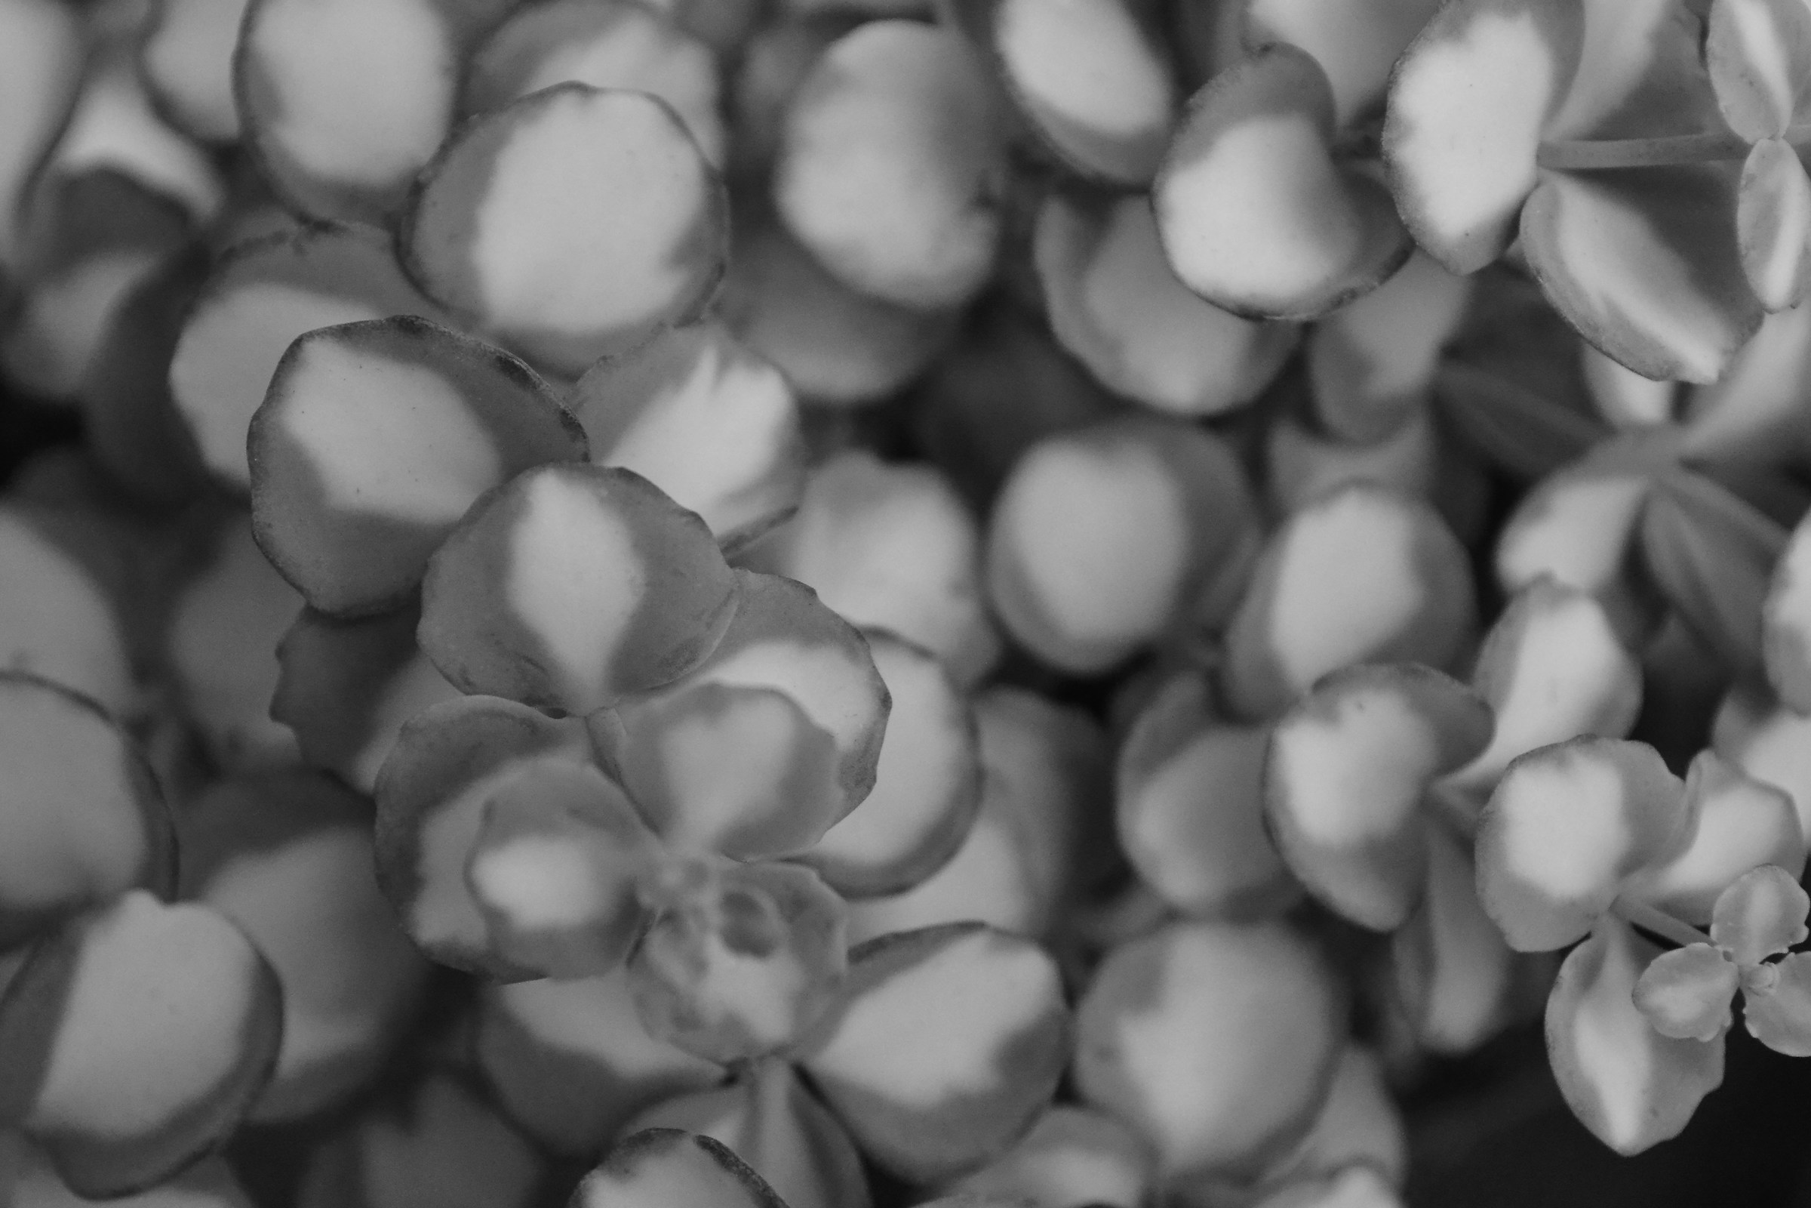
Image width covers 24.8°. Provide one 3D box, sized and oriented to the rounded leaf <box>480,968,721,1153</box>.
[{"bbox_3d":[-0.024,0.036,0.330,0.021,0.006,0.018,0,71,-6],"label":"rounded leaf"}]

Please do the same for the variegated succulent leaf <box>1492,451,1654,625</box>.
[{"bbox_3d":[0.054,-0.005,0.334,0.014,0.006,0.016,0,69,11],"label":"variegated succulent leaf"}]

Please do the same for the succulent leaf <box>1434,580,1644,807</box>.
[{"bbox_3d":[0.047,0.007,0.308,0.013,0.004,0.020,34,73,-10],"label":"succulent leaf"}]

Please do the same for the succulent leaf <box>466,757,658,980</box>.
[{"bbox_3d":[-0.025,0.019,0.294,0.015,0.005,0.016,-2,90,11],"label":"succulent leaf"}]

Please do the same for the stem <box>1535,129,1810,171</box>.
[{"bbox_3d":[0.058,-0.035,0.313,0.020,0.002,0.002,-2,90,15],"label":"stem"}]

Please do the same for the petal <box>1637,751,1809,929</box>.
[{"bbox_3d":[0.059,0.017,0.298,0.014,0.012,0.004,-24,16,-17],"label":"petal"}]

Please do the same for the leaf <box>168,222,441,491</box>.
[{"bbox_3d":[-0.045,-0.019,0.313,0.021,0.006,0.021,32,86,15],"label":"leaf"}]

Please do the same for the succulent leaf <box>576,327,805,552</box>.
[{"bbox_3d":[-0.016,-0.012,0.309,0.018,0.005,0.018,-41,91,-18],"label":"succulent leaf"}]

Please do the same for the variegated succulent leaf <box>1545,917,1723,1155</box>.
[{"bbox_3d":[0.052,0.031,0.292,0.013,0.018,0.004,-3,11,0],"label":"variegated succulent leaf"}]

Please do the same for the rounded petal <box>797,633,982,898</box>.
[{"bbox_3d":[-0.004,0.012,0.303,0.022,0.020,0.005,-14,6,-14],"label":"rounded petal"}]

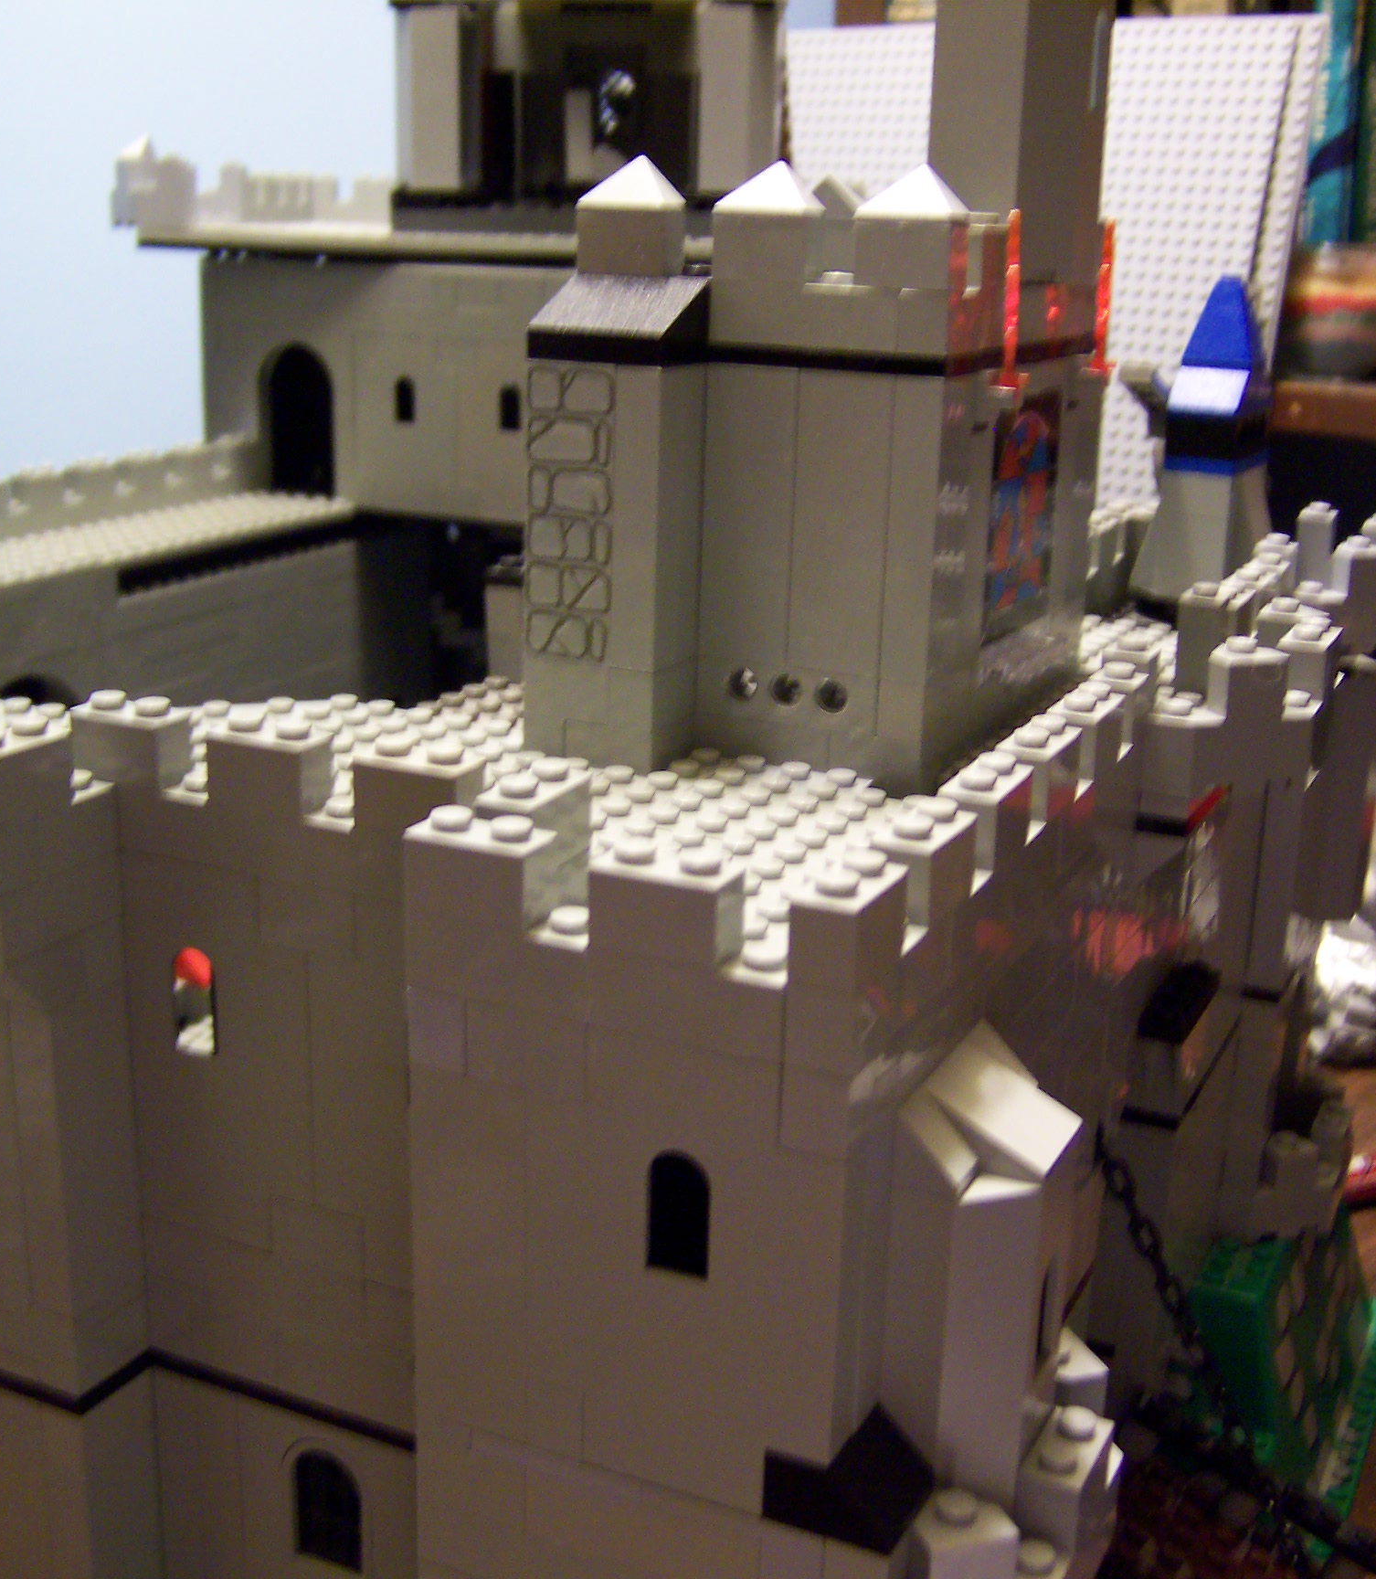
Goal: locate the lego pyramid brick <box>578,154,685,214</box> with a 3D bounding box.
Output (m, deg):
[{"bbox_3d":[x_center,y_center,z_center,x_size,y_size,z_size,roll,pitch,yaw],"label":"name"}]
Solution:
[{"bbox_3d":[-0.009,-0.098,0.325,0.016,0.009,0.010,9,17,25],"label":"lego pyramid brick"}]

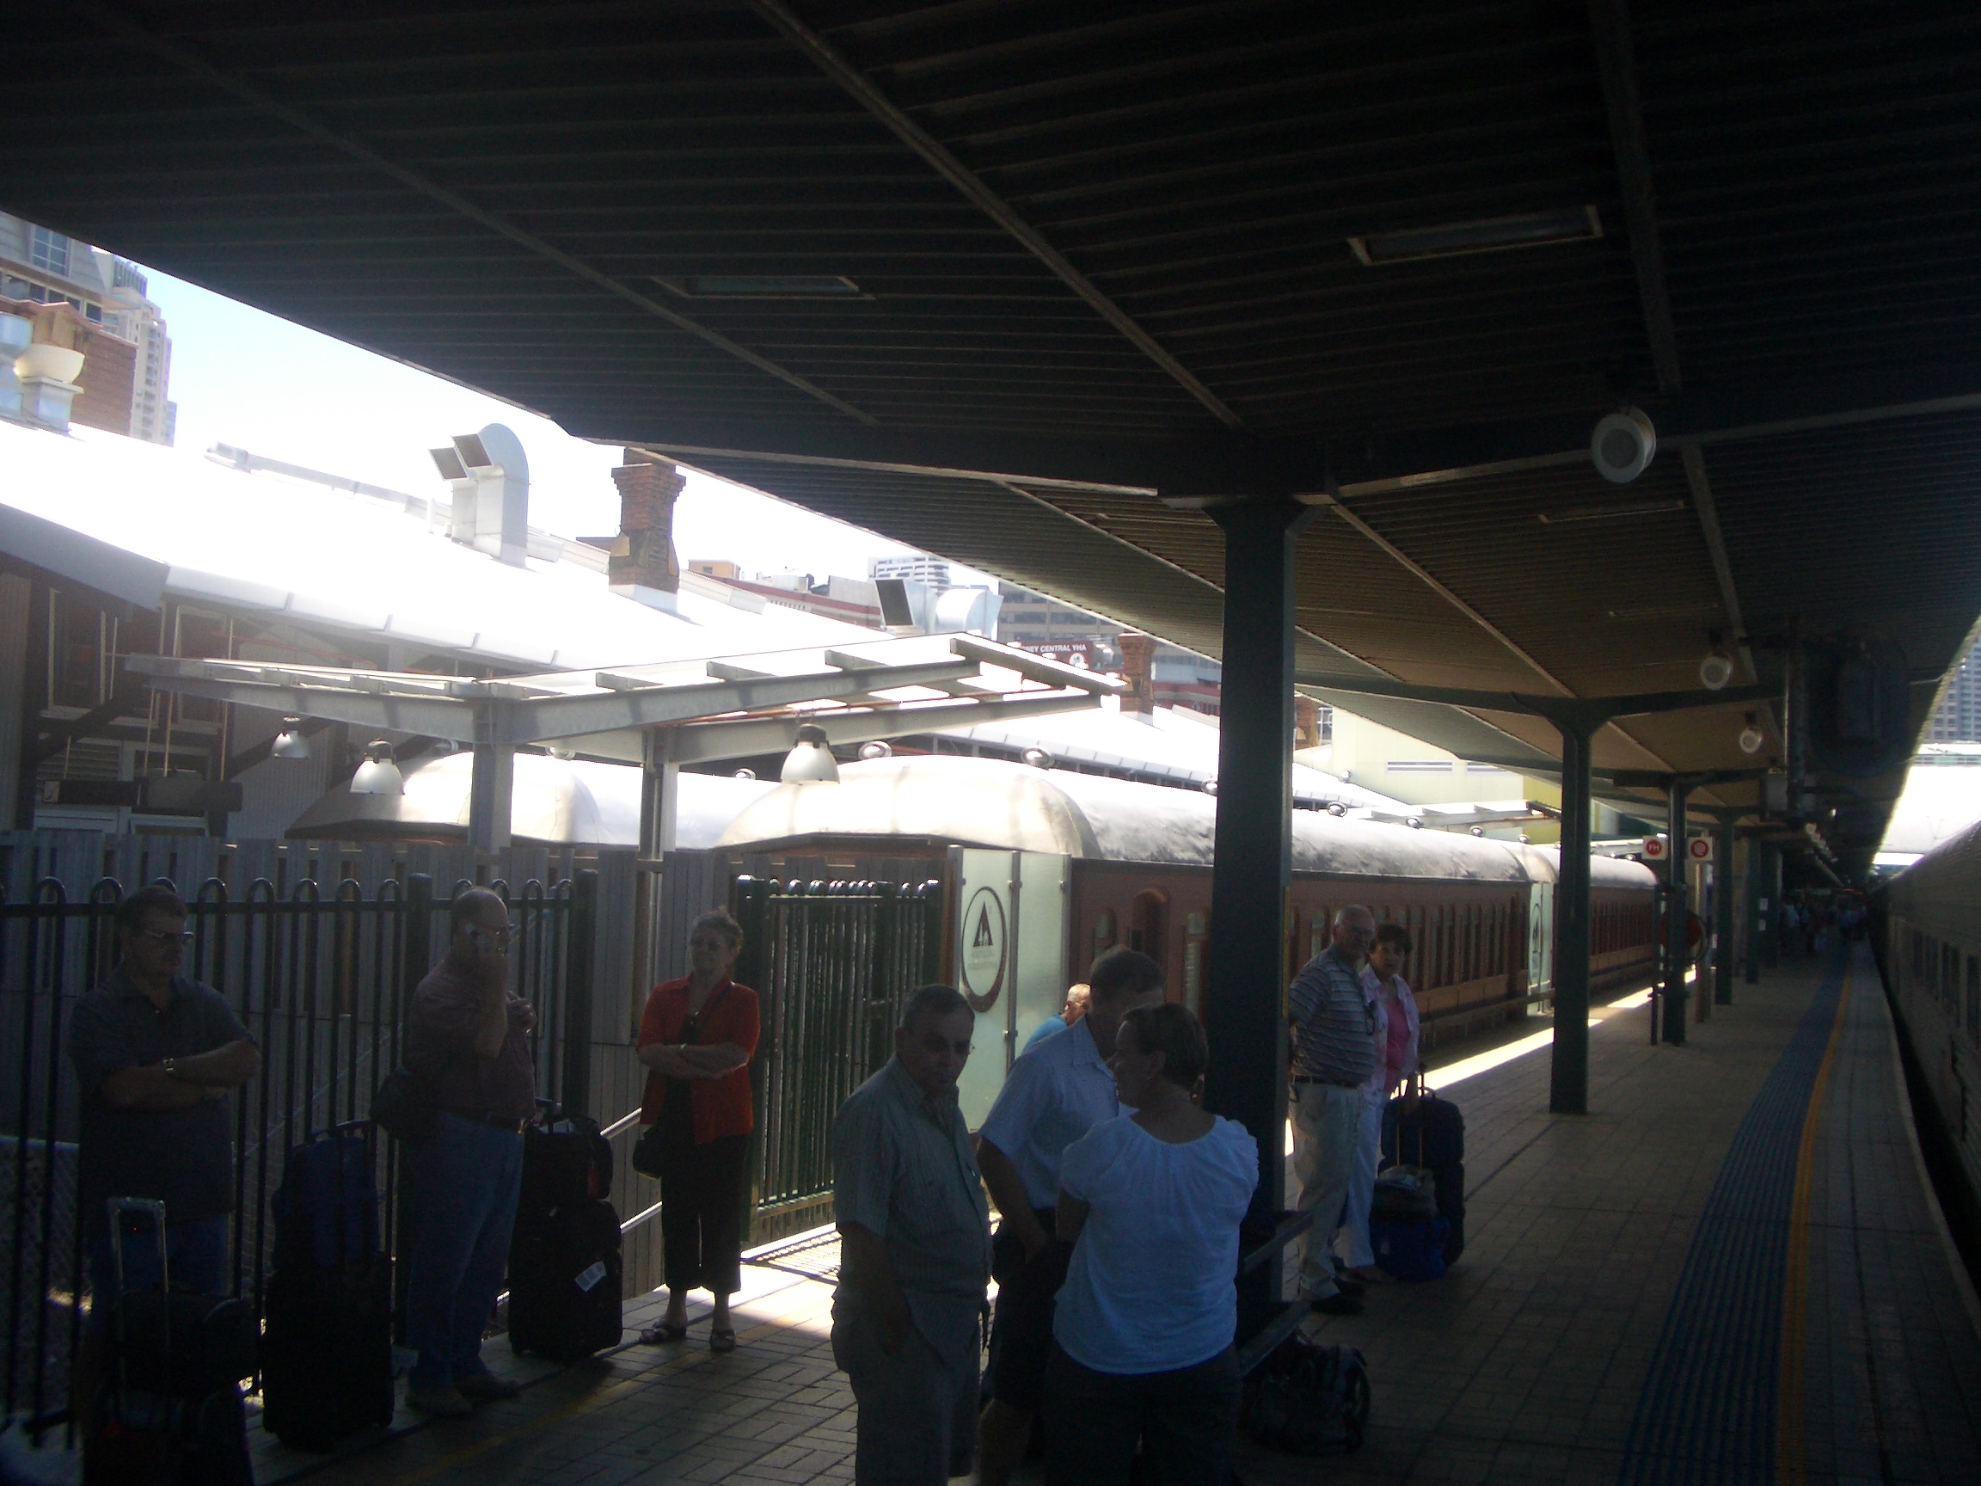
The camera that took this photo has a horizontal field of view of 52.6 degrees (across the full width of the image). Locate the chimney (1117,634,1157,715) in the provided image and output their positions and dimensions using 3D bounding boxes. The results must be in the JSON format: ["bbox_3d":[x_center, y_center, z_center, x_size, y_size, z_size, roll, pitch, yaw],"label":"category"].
[{"bbox_3d":[3.544,-1.754,48.070,0.700,2.220,0.980,0,-4,24],"label":"chimney"}]

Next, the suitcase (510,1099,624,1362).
[{"bbox_3d":[-1.580,1.822,7.450,0.270,0.920,0.380,5,-5,-40],"label":"suitcase"}]

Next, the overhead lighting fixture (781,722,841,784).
[{"bbox_3d":[-1.210,0.068,13.500,0.400,0.420,0.400,1,-4,0],"label":"overhead lighting fixture"}]

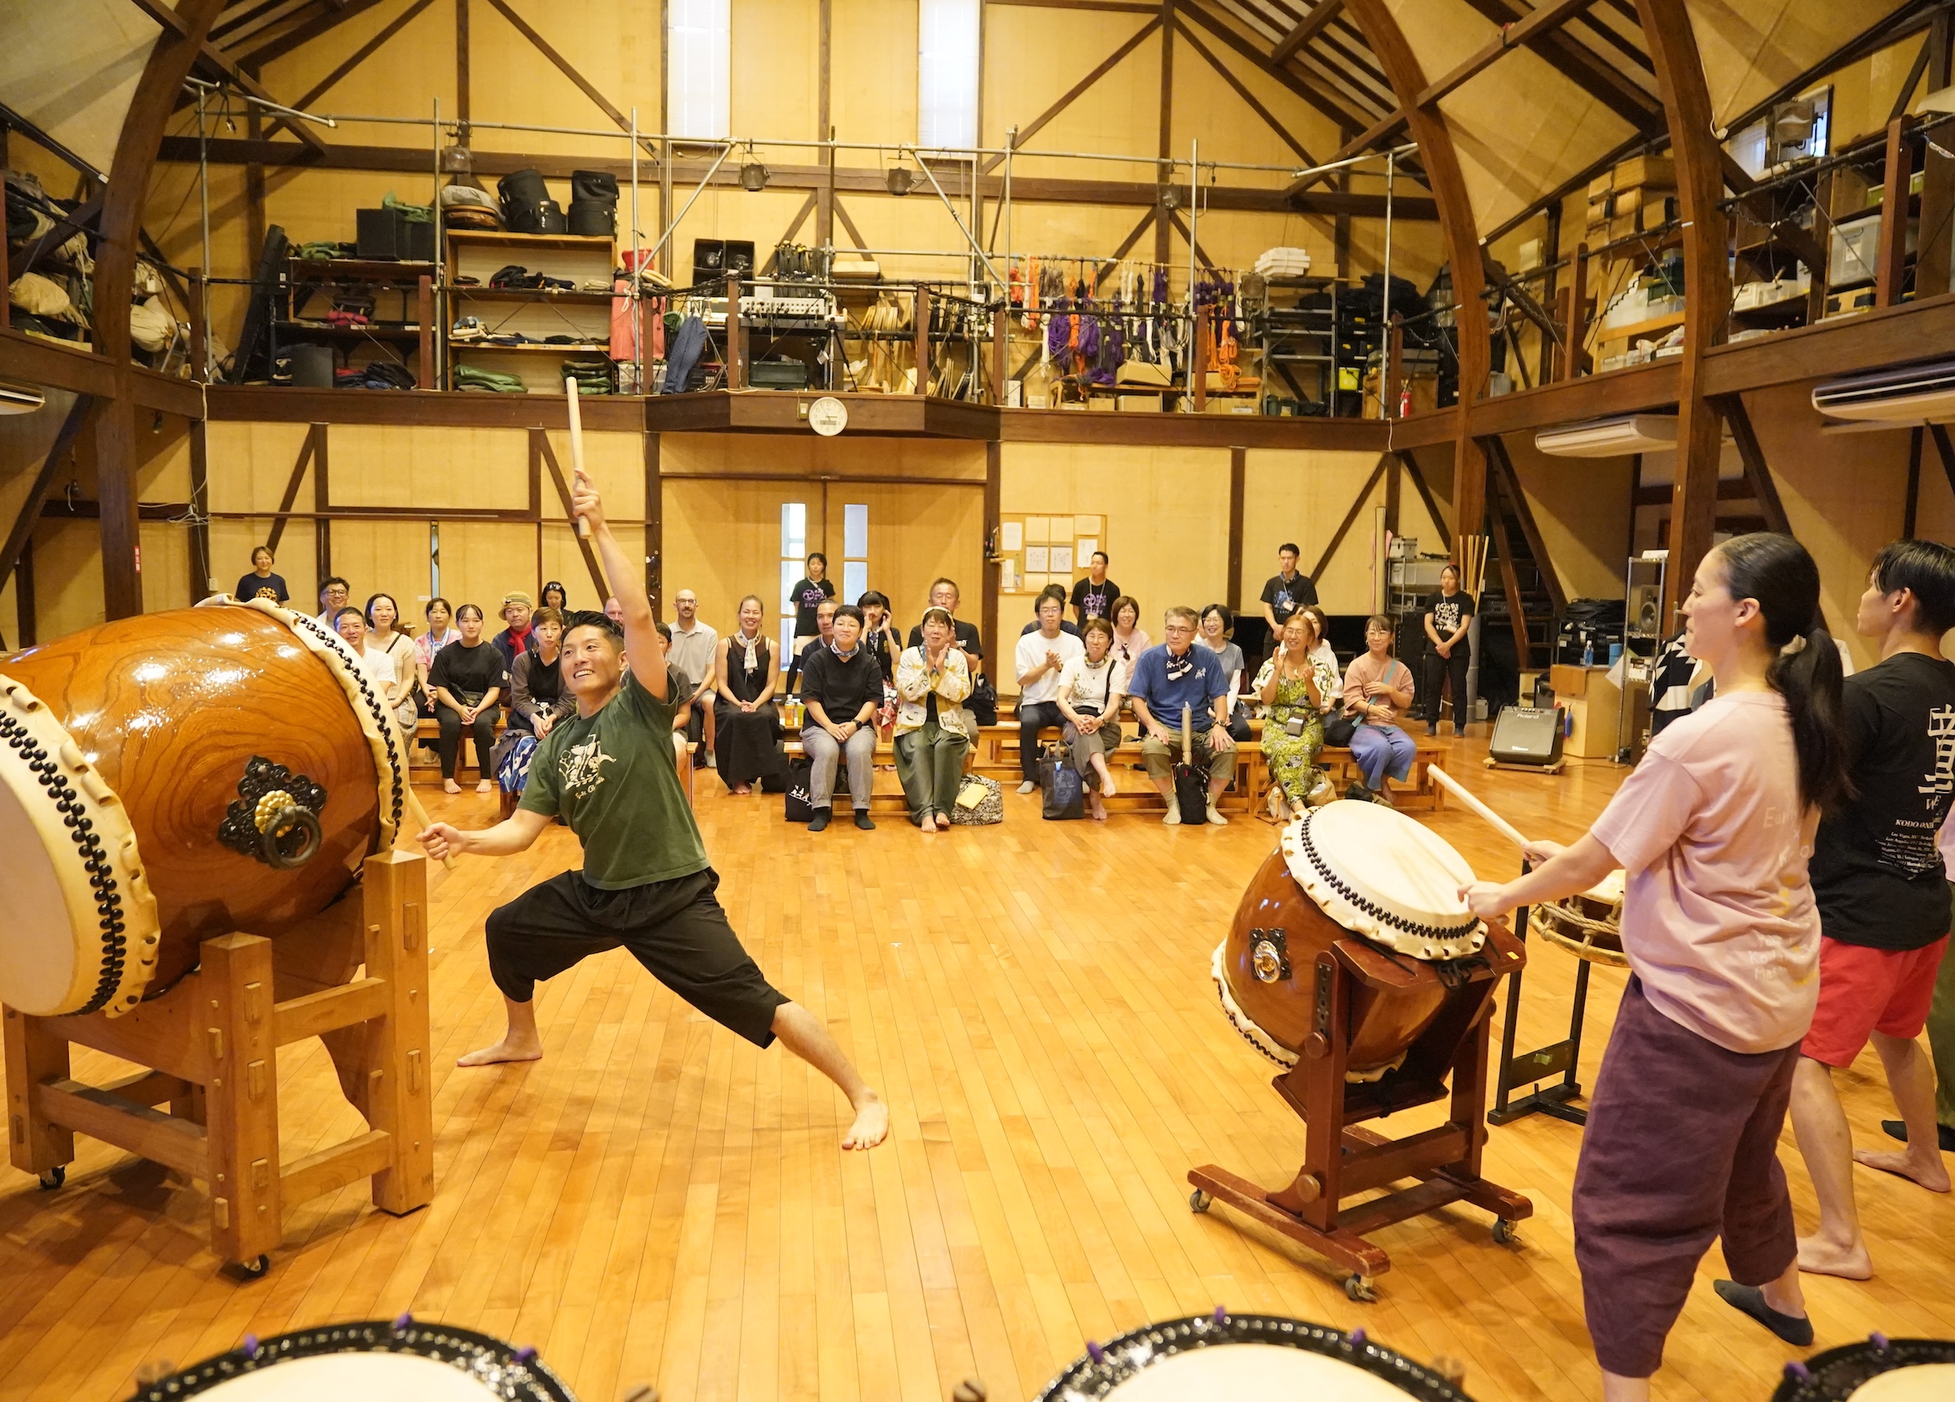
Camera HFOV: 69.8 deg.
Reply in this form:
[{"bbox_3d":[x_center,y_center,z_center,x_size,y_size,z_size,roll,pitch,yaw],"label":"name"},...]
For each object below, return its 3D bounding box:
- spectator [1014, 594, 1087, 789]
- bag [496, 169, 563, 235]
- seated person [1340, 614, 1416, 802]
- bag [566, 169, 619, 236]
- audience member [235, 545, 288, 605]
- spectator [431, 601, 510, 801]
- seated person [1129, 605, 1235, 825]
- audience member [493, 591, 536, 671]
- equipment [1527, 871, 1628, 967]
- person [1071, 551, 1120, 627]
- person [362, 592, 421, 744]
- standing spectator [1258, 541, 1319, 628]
[{"bbox_3d":[0.521,-0.074,9.769,0.480,1.331,0.700,1,6,2],"label":"spectator"},{"bbox_3d":[-4.863,-5.438,15.316,0.670,0.719,0.560,0,6,-8],"label":"bag"},{"bbox_3d":[2.679,0.077,9.200,0.500,1.240,0.720,0,6,-5],"label":"seated person"},{"bbox_3d":[-4.211,-5.451,15.403,0.520,0.723,0.520,0,6,-8],"label":"bag"},{"bbox_3d":[-6.491,-0.612,12.814,0.470,1.580,0.300,-2,6,-27],"label":"audience member"},{"bbox_3d":[-3.370,-0.035,9.292,0.470,1.194,0.700,-1,6,-16],"label":"spectator"},{"bbox_3d":[1.317,0.069,8.962,0.640,1.321,0.820,1,6,-4],"label":"seated person"},{"bbox_3d":[-3.448,-0.165,10.442,0.500,1.270,0.700,-1,6,-14],"label":"audience member"},{"bbox_3d":[1.735,0.560,3.850,0.390,0.190,0.390,9,20,-1],"label":"equipment"},{"bbox_3d":[1.170,-0.600,13.506,0.480,1.670,0.300,2,6,6],"label":"person"},{"bbox_3d":[-3.988,-0.064,9.492,0.500,1.310,0.780,-1,6,-18],"label":"person"},{"bbox_3d":[2.793,-0.503,12.502,0.520,1.750,0.300,3,6,16],"label":"standing spectator"}]

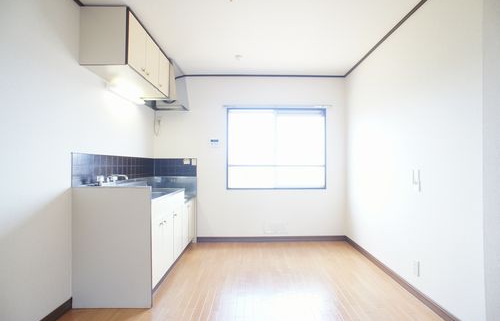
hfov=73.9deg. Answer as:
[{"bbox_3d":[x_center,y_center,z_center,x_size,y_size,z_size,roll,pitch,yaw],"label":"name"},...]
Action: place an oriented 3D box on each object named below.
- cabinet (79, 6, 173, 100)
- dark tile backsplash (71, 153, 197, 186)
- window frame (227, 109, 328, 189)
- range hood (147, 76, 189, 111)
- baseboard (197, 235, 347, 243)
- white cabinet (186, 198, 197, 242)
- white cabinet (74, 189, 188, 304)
[{"bbox_3d":[-1.124,-0.956,3.264,0.363,0.449,1.350,0,-1,0],"label":"cabinet"},{"bbox_3d":[-1.013,0.087,3.503,0.582,0.247,2.080,0,-1,0],"label":"dark tile backsplash"},{"bbox_3d":[0.377,-0.159,4.592,1.370,1.115,0.080,0,-1,0],"label":"window frame"},{"bbox_3d":[-1.068,-0.919,4.218,0.467,0.475,0.660,0,-1,0],"label":"range hood"},{"bbox_3d":[0.303,1.087,4.538,2.058,0.073,0.020,0,-1,0],"label":"baseboard"},{"bbox_3d":[-1.009,0.799,4.102,0.587,0.635,0.840,0,-1,0],"label":"white cabinet"},{"bbox_3d":[-1.012,0.651,3.066,0.587,0.900,1.236,0,-1,0],"label":"white cabinet"}]

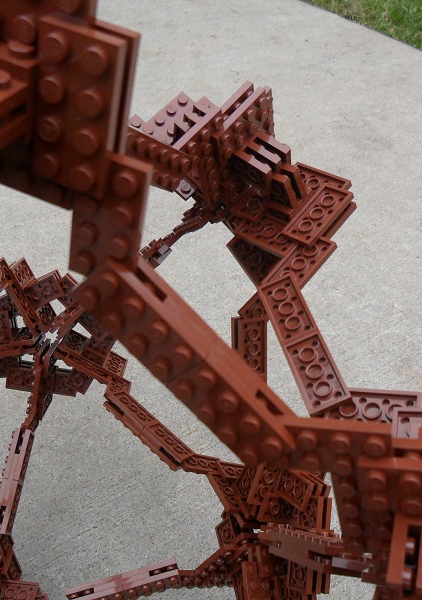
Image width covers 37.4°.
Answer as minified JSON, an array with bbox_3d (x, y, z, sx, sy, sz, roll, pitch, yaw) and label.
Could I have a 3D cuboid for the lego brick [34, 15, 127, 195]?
[{"bbox_3d":[-0.027,-0.036,0.122,0.016,0.032,0.005,21,38,8],"label":"lego brick"}]

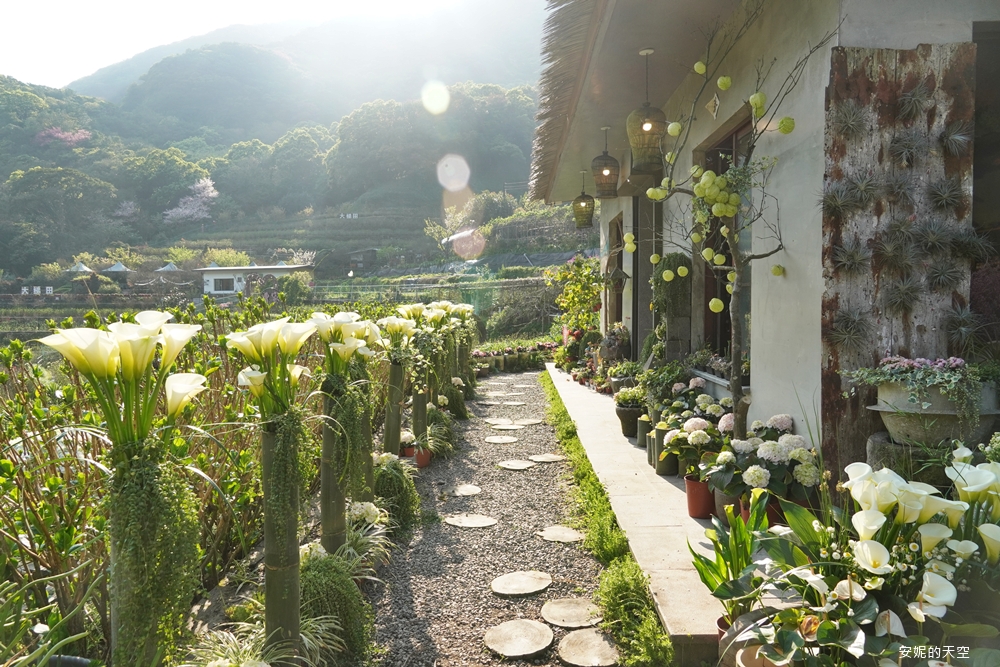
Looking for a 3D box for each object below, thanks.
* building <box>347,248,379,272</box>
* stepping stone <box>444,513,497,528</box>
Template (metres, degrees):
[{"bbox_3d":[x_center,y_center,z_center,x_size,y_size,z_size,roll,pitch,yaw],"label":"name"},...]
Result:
[{"bbox_3d":[-15.468,-8.386,85.000,3.600,2.500,3.000,1,3,23],"label":"building"},{"bbox_3d":[-0.178,1.131,4.526,0.310,0.035,0.300,0,3,1],"label":"stepping stone"}]

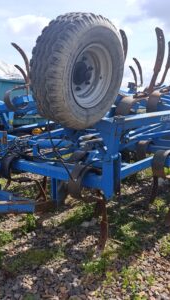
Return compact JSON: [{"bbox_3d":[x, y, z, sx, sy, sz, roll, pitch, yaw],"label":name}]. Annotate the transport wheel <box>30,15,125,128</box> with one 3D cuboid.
[{"bbox_3d":[-0.029,-0.544,1.895,0.280,0.770,0.770,23,22,36],"label":"transport wheel"}]

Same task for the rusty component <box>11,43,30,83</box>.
[{"bbox_3d":[-0.881,-1.191,3.660,0.070,0.560,0.250,-10,2,40],"label":"rusty component"}]

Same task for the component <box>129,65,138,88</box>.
[{"bbox_3d":[1.264,-1.882,6.900,0.080,0.620,0.300,-7,4,40],"label":"component"}]

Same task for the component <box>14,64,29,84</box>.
[{"bbox_3d":[-1.199,-1.410,5.100,0.080,0.580,0.300,-7,4,40],"label":"component"}]

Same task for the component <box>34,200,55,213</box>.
[{"bbox_3d":[-0.376,0.525,2.470,0.210,0.100,0.100,-1,10,-7],"label":"component"}]

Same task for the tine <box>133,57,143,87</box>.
[{"bbox_3d":[1.216,-1.790,6.100,0.080,0.660,0.300,-7,4,40],"label":"tine"}]

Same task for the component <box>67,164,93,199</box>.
[{"bbox_3d":[-0.014,0.285,2.403,0.120,0.310,0.290,8,13,38],"label":"component"}]

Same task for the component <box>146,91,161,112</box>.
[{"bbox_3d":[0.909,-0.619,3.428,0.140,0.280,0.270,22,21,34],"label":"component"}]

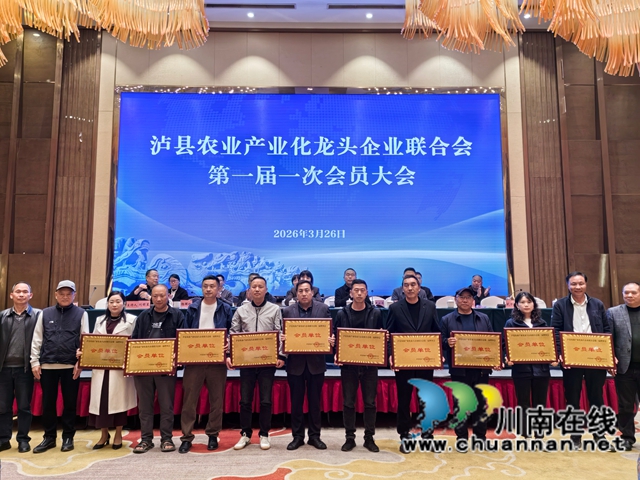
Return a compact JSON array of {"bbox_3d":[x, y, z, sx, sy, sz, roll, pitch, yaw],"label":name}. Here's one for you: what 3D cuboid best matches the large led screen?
[{"bbox_3d":[-0.181,-0.883,9.421,7.250,3.850,0.120,0,-7,0],"label":"large led screen"}]

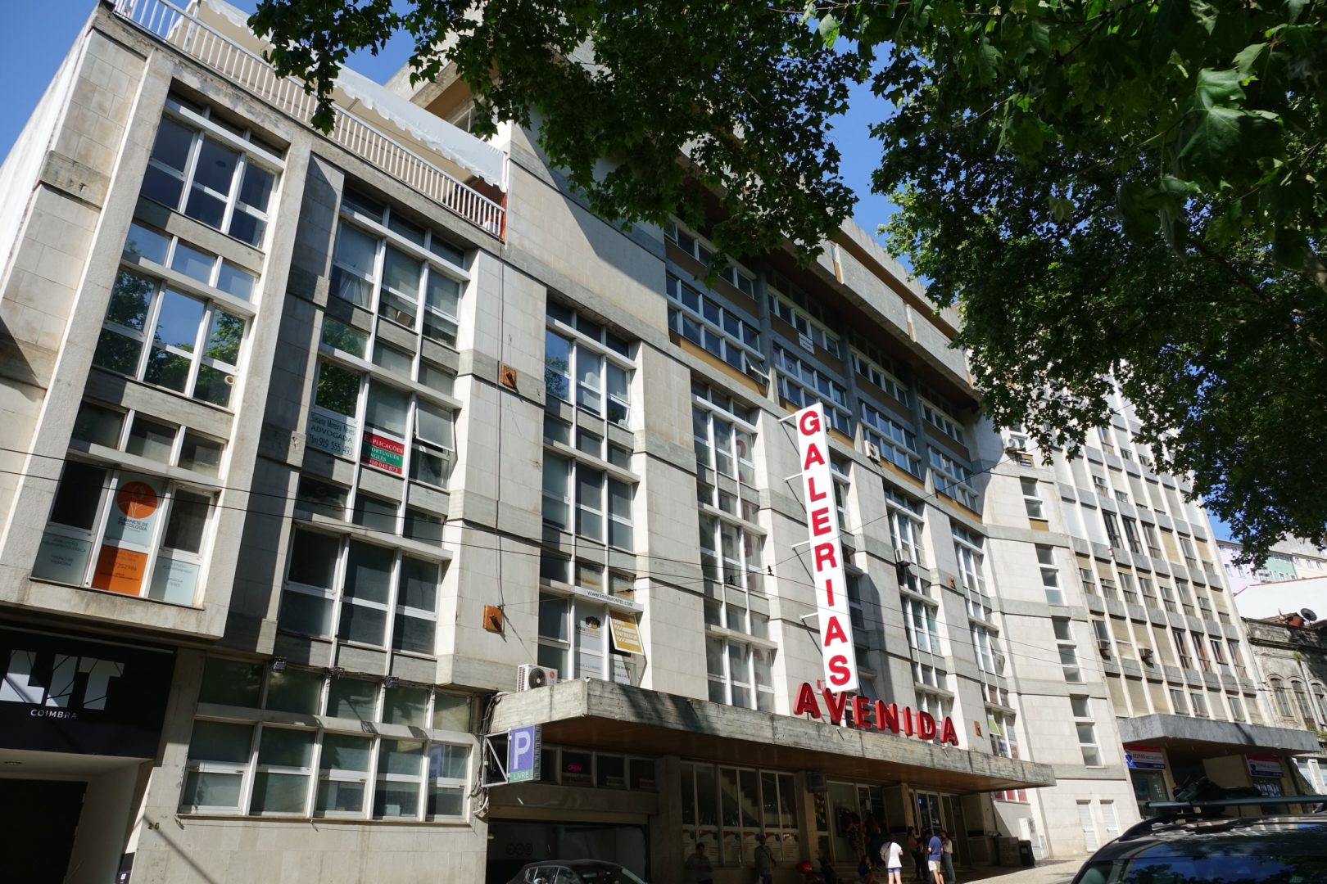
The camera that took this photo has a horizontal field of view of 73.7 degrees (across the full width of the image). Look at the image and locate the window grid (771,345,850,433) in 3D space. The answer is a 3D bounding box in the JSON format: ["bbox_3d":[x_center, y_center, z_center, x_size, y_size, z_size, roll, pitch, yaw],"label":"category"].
[{"bbox_3d":[5.928,-1.936,34.464,0.220,2.250,4.850,-24,-34,36],"label":"window grid"}]

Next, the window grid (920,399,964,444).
[{"bbox_3d":[12.798,-0.954,40.546,0.250,1.068,4.512,-23,-32,37],"label":"window grid"}]

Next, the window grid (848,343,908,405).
[{"bbox_3d":[9.068,-2.699,36.828,0.250,1.068,4.639,-23,-32,37],"label":"window grid"}]

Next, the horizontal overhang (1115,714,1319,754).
[{"bbox_3d":[27.314,14.329,43.050,13.950,0.960,1.875,14,-31,-29],"label":"horizontal overhang"}]

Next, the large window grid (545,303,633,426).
[{"bbox_3d":[-2.030,-2.050,24.642,0.220,2.750,3.550,-24,-34,36],"label":"large window grid"}]

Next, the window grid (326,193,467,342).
[{"bbox_3d":[-5.580,-3.727,19.070,0.250,2.646,3.092,-23,-32,37],"label":"window grid"}]

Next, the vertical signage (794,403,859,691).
[{"bbox_3d":[5.146,3.094,28.127,1.005,9.450,0.200,-24,-34,36],"label":"vertical signage"}]

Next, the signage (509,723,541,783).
[{"bbox_3d":[-2.487,5.604,15.849,0.700,0.910,0.150,-23,-32,37],"label":"signage"}]

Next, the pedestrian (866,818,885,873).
[{"bbox_3d":[6.709,12.750,28.063,0.380,1.690,0.500,-24,-34,36],"label":"pedestrian"}]

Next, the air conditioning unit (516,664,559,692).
[{"bbox_3d":[-2.408,4.615,17.020,0.274,0.519,0.756,-23,-32,37],"label":"air conditioning unit"}]

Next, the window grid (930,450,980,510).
[{"bbox_3d":[14.007,1.868,42.480,0.220,2.200,4.500,-24,-34,36],"label":"window grid"}]

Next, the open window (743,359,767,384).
[{"bbox_3d":[3.105,-2.449,29.195,0.320,0.830,0.952,-23,-32,37],"label":"open window"}]

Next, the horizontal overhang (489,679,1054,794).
[{"bbox_3d":[5.680,9.327,26.338,2.760,0.690,24.375,-24,-34,36],"label":"horizontal overhang"}]

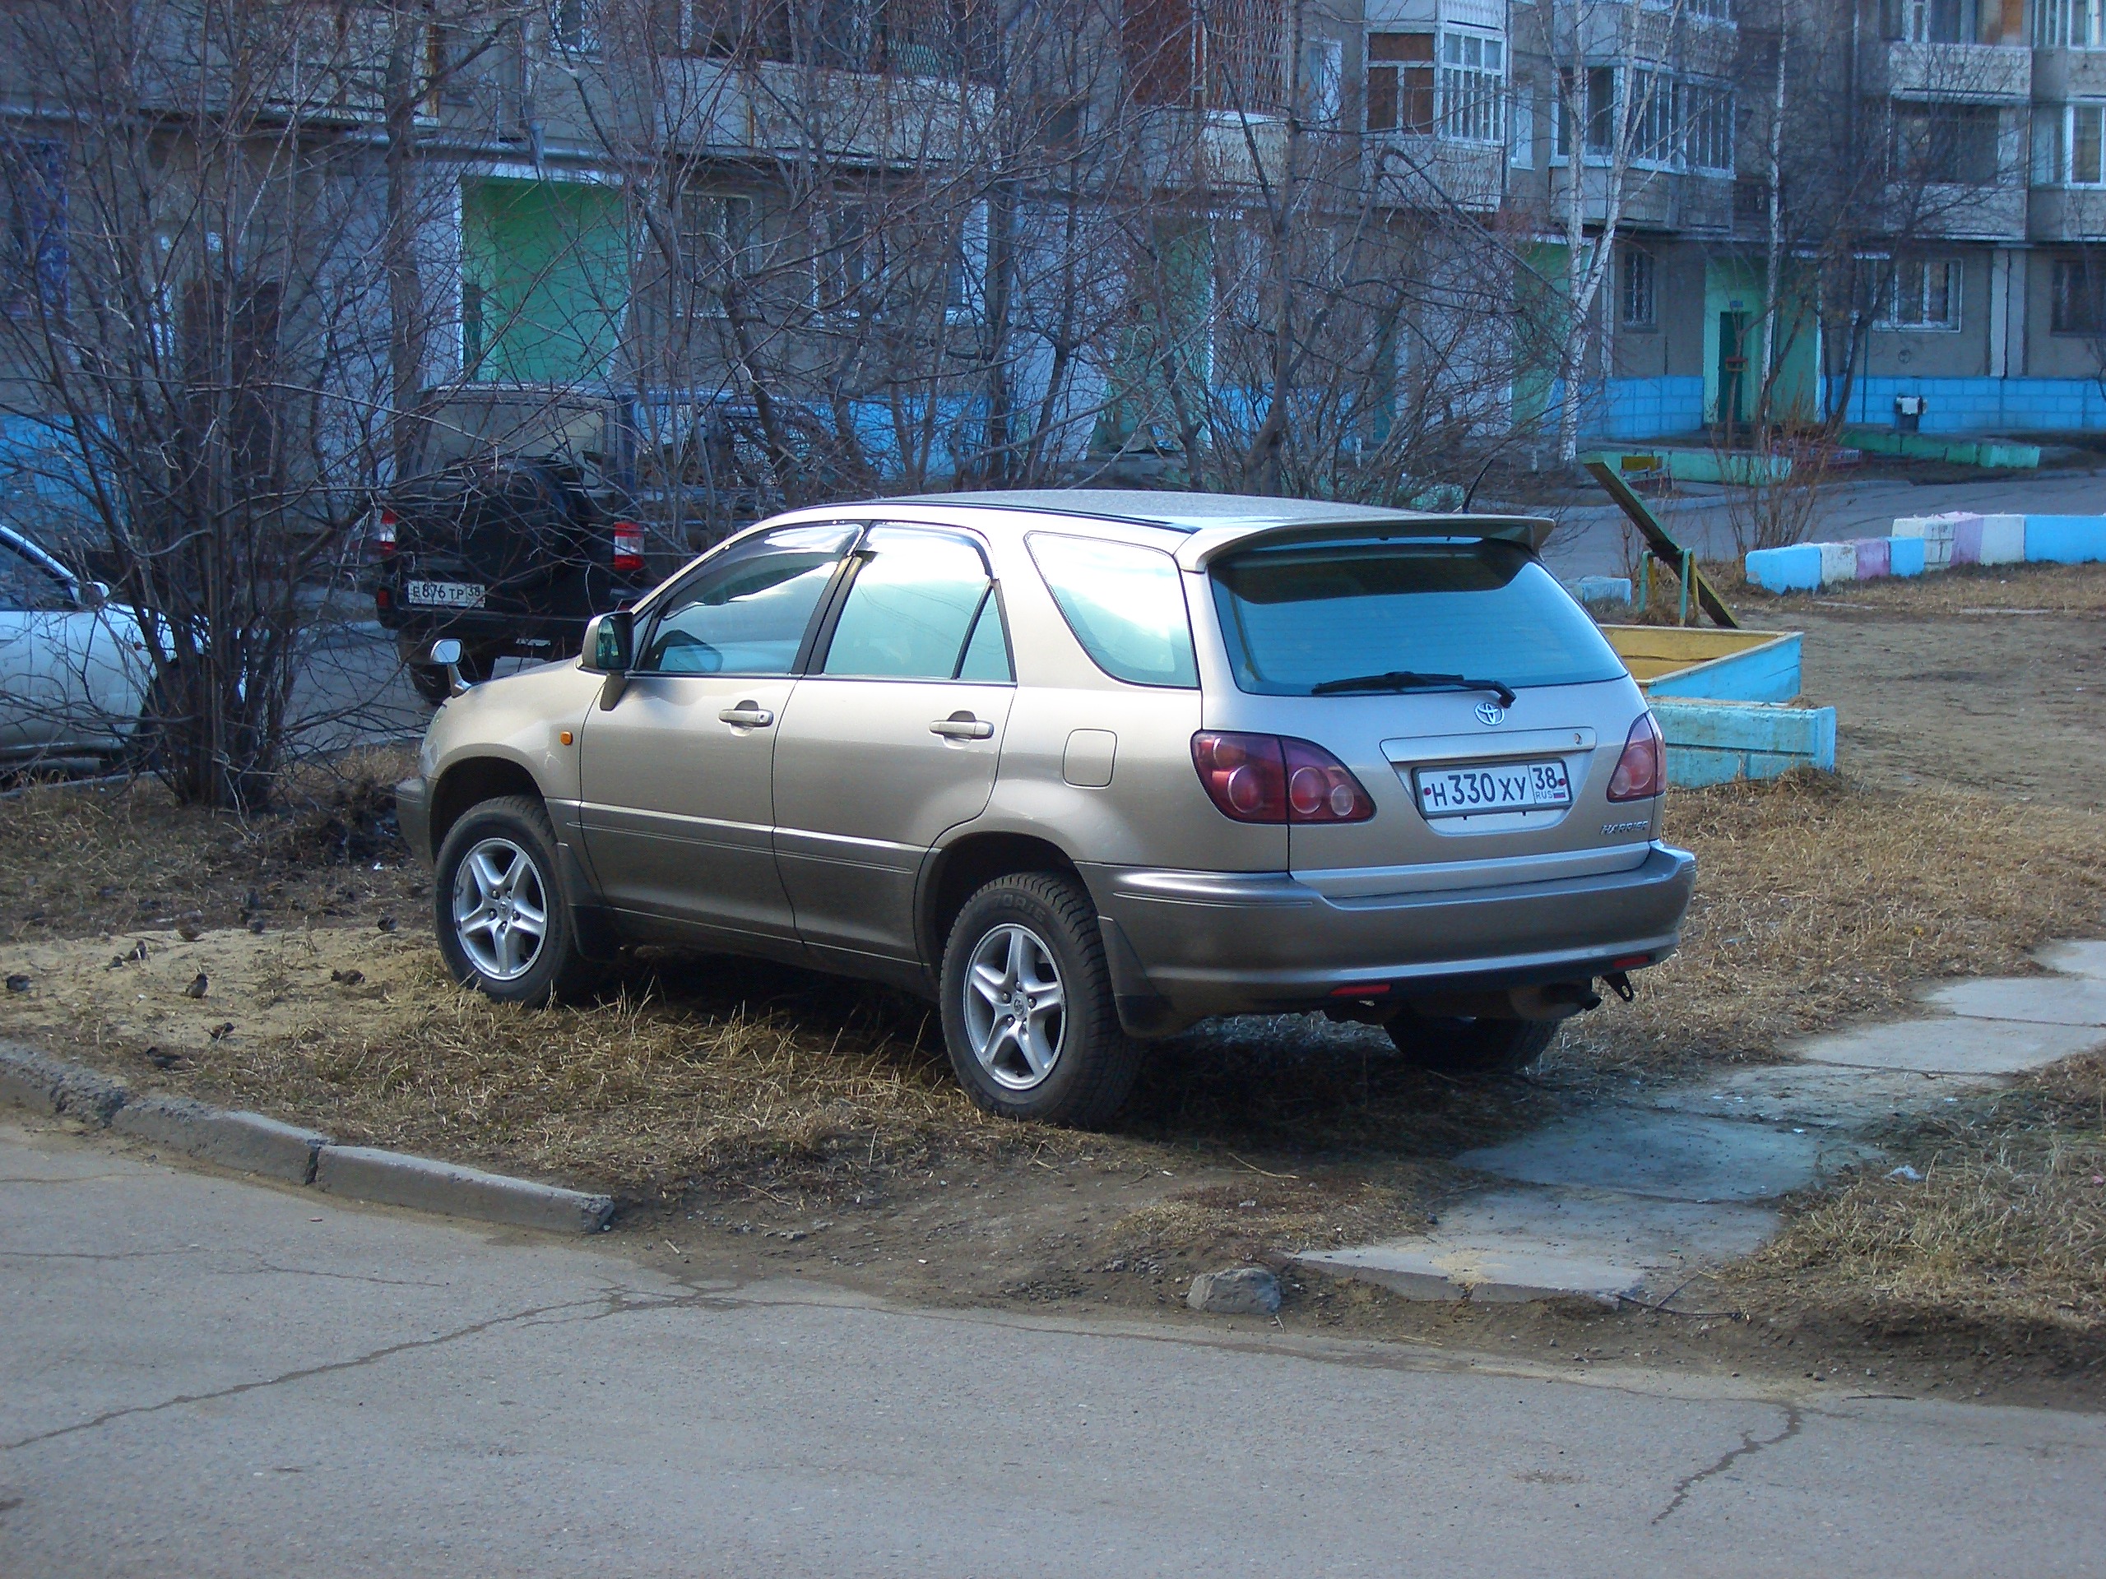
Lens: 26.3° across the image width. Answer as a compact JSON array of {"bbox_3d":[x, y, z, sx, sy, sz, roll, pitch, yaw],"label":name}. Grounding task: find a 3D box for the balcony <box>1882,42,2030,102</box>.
[{"bbox_3d":[17.630,-14.226,89.435,3.400,1.100,1.100,-3,6,-29],"label":"balcony"}]

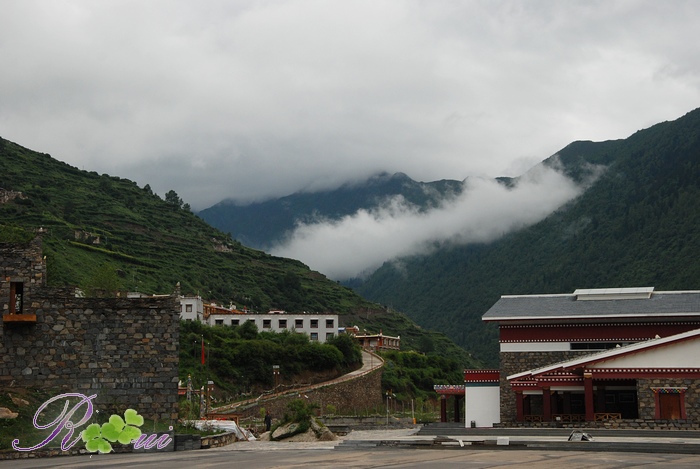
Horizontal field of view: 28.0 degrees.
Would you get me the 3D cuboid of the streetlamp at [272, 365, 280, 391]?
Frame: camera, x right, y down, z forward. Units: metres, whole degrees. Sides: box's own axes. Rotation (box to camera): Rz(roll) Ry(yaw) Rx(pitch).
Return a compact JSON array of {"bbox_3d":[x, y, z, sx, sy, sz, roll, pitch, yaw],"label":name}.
[{"bbox_3d":[-8.377,16.434,160.000,0.800,3.300,0.600,0,-7,0],"label":"streetlamp"}]

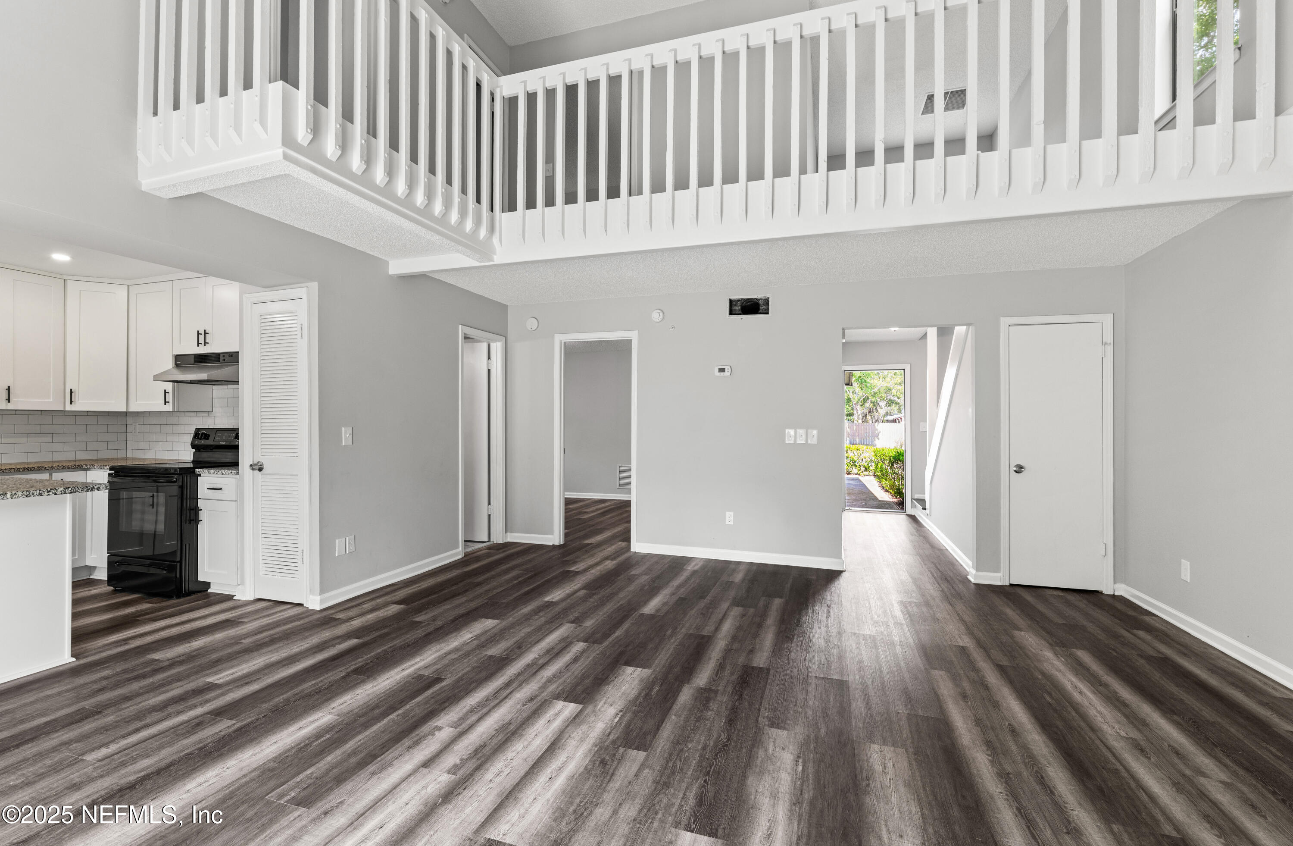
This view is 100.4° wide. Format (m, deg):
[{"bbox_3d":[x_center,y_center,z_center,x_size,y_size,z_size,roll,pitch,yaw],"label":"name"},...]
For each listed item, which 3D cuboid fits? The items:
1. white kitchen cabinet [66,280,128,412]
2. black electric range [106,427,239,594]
[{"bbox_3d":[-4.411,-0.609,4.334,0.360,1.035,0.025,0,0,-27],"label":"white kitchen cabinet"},{"bbox_3d":[-3.444,0.631,4.114,0.762,1.175,0.720,1,0,18],"label":"black electric range"}]

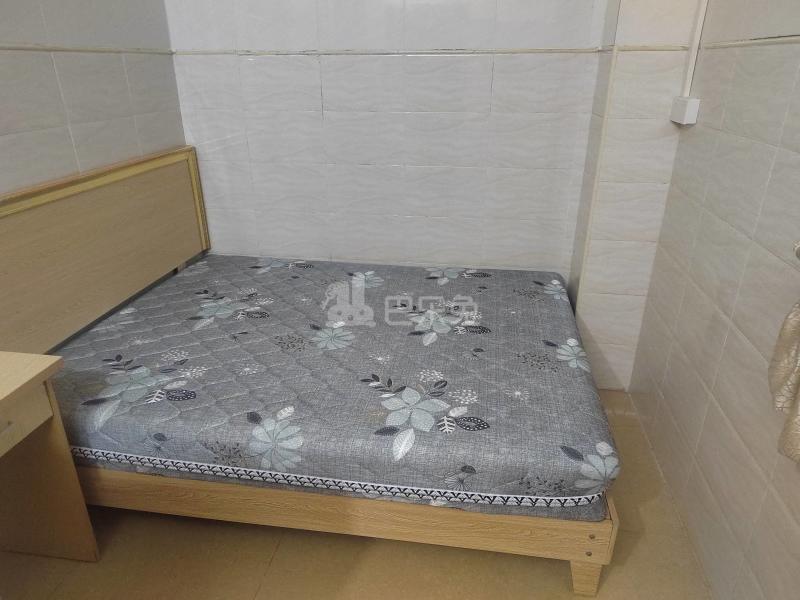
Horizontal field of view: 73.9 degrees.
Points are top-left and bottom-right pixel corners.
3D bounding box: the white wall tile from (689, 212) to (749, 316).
[{"bbox_3d":[1.040,-0.133,1.741,0.010,0.256,0.405,4,24,9],"label":"white wall tile"}]

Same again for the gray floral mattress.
[{"bbox_3d":[-0.243,0.192,2.265,1.933,0.228,1.441,3,24,8],"label":"gray floral mattress"}]

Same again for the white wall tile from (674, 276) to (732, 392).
[{"bbox_3d":[1.041,0.102,1.843,0.010,0.256,0.405,4,24,9],"label":"white wall tile"}]

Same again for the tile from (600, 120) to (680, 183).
[{"bbox_3d":[0.972,-0.605,2.175,0.286,0.249,0.012,4,24,8],"label":"tile"}]

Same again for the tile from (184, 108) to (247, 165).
[{"bbox_3d":[-0.933,-0.829,2.700,0.339,0.249,0.010,3,24,8],"label":"tile"}]

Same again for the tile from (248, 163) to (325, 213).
[{"bbox_3d":[-0.576,-0.584,2.786,0.405,0.256,0.010,3,24,8],"label":"tile"}]

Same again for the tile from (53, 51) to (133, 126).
[{"bbox_3d":[-1.201,-0.839,2.097,0.010,0.249,0.397,4,24,9],"label":"tile"}]

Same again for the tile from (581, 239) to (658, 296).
[{"bbox_3d":[0.974,-0.144,2.376,0.286,0.249,0.012,4,24,8],"label":"tile"}]

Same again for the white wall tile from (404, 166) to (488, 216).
[{"bbox_3d":[0.221,-0.537,2.655,0.400,0.249,0.012,4,24,8],"label":"white wall tile"}]

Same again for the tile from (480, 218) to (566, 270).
[{"bbox_3d":[0.619,-0.280,2.668,0.400,0.249,0.010,3,24,8],"label":"tile"}]

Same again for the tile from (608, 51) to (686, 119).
[{"bbox_3d":[0.971,-0.835,2.075,0.286,0.249,0.012,4,24,8],"label":"tile"}]

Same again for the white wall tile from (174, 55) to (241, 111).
[{"bbox_3d":[-0.940,-1.068,2.628,0.336,0.249,0.012,4,24,8],"label":"white wall tile"}]

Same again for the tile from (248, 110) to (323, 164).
[{"bbox_3d":[-0.574,-0.816,2.673,0.400,0.249,0.012,4,24,8],"label":"tile"}]

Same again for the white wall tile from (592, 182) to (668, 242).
[{"bbox_3d":[0.963,-0.369,2.244,0.282,0.249,0.010,3,24,8],"label":"white wall tile"}]

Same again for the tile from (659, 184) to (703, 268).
[{"bbox_3d":[1.105,-0.291,2.103,0.010,0.256,0.396,4,24,9],"label":"tile"}]

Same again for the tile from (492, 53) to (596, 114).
[{"bbox_3d":[0.639,-0.986,2.419,0.430,0.256,0.010,3,24,8],"label":"tile"}]

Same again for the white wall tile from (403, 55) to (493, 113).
[{"bbox_3d":[0.219,-0.997,2.455,0.400,0.249,0.012,4,24,8],"label":"white wall tile"}]

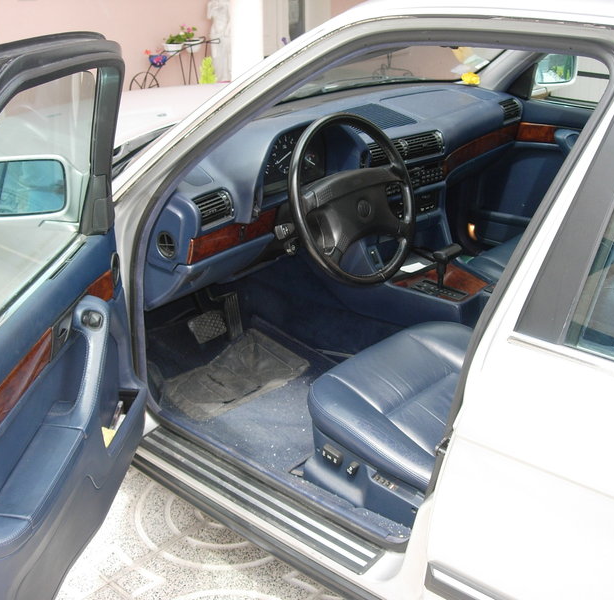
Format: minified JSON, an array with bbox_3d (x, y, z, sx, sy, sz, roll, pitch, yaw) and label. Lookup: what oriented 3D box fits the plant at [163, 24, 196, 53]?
[{"bbox_3d":[-1.268,-2.620,8.800,0.310,0.270,0.270,-17,28,-34],"label":"plant"}]

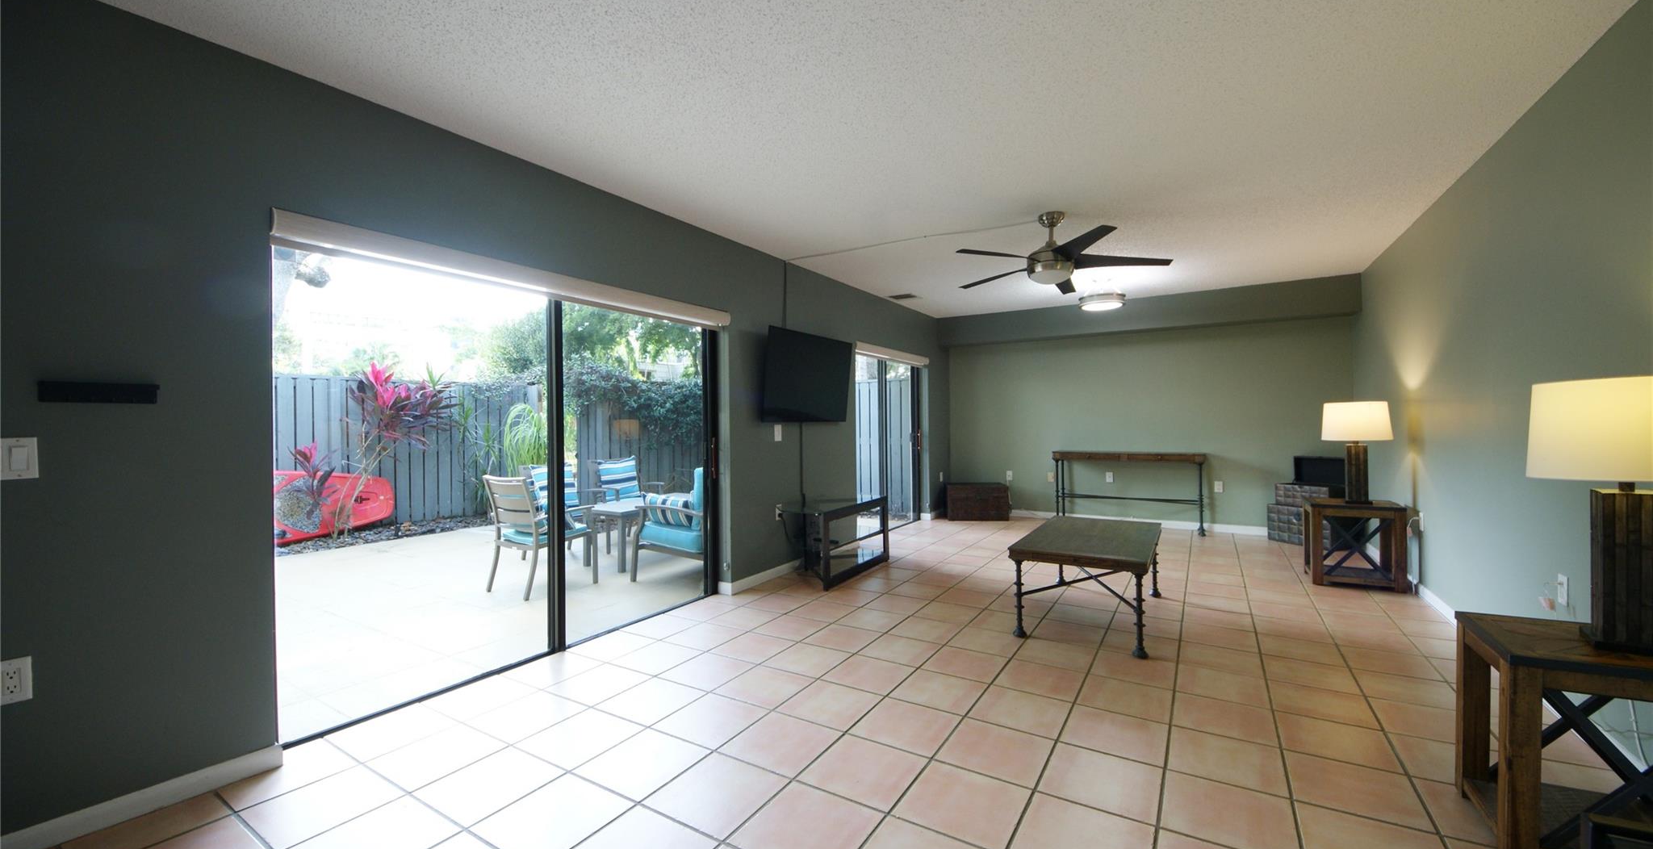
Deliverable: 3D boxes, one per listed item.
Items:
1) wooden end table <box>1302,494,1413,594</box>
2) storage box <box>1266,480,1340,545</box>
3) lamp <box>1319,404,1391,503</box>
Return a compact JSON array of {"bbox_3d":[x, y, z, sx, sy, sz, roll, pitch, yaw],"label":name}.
[{"bbox_3d":[3.800,0.858,3.985,0.490,0.576,0.360,0,0,34],"label":"wooden end table"},{"bbox_3d":[4.675,0.861,5.285,0.480,0.550,0.500,0,0,-26],"label":"storage box"},{"bbox_3d":[3.880,0.203,4.030,0.380,0.735,0.370,0,0,34],"label":"lamp"}]

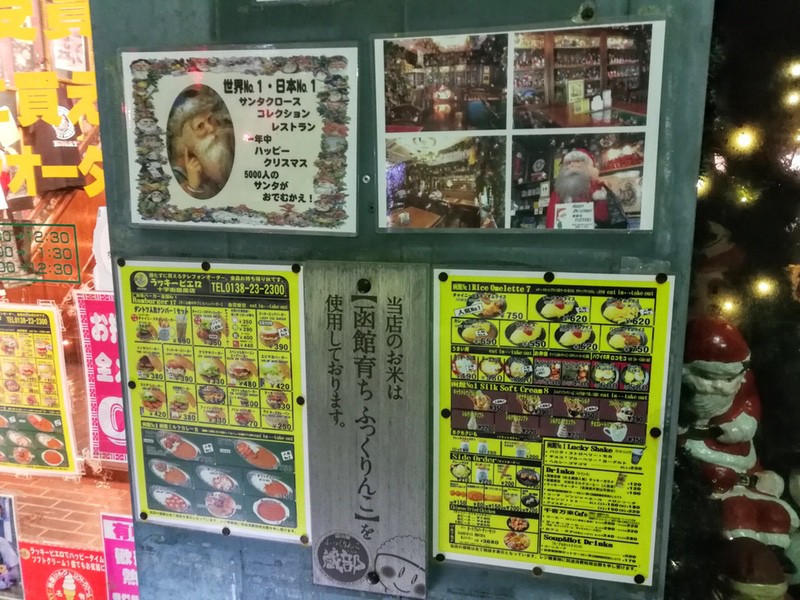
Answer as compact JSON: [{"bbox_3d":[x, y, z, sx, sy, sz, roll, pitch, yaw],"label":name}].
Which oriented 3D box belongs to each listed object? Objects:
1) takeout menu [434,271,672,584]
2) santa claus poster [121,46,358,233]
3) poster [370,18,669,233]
[{"bbox_3d":[0.168,0.149,0.723,0.257,0.364,0.008,2,10,12],"label":"takeout menu"},{"bbox_3d":[-0.194,-0.190,0.745,0.299,0.212,0.008,3,10,12],"label":"santa claus poster"},{"bbox_3d":[0.122,-0.181,0.676,0.299,0.212,0.008,2,10,12],"label":"poster"}]

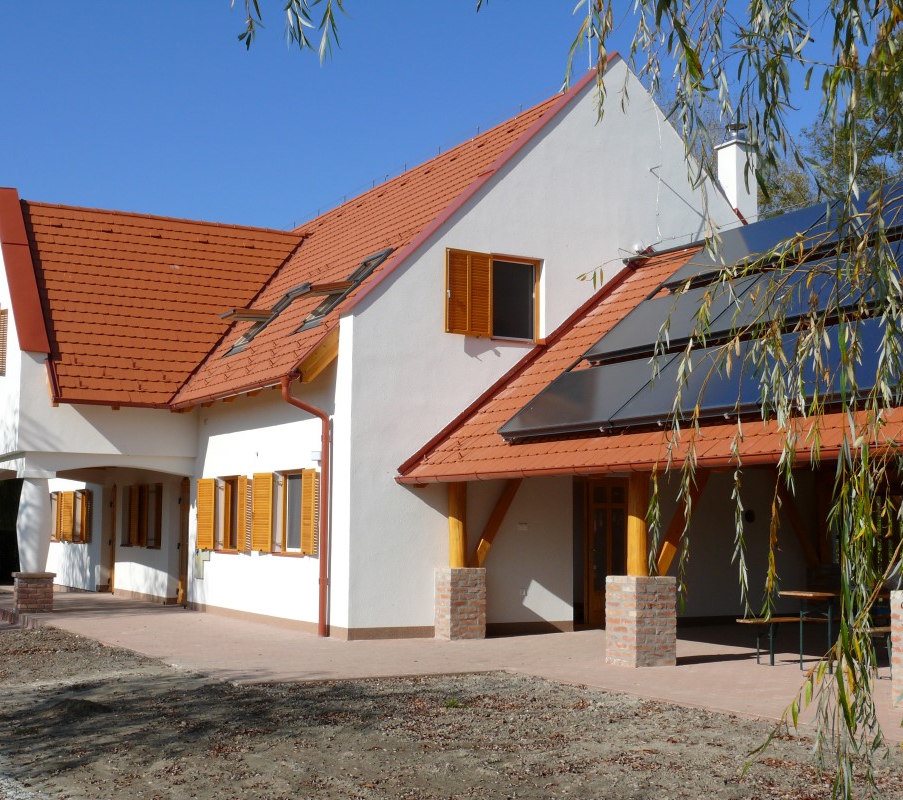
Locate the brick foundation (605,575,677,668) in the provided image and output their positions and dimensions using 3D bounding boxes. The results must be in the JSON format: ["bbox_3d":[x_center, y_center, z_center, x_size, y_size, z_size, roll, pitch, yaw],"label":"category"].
[{"bbox_3d":[1.975,2.293,13.794,0.512,0.907,0.512,4,-7,-28],"label":"brick foundation"}]

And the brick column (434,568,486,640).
[{"bbox_3d":[0.122,2.622,17.117,0.508,0.894,0.436,4,-7,-28],"label":"brick column"}]

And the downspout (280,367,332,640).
[{"bbox_3d":[-1.866,1.341,17.098,0.620,3.392,0.100,4,-7,-28],"label":"downspout"}]

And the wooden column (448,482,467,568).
[{"bbox_3d":[0.093,1.588,17.217,0.227,1.175,0.227,0,-6,0],"label":"wooden column"}]

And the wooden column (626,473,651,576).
[{"bbox_3d":[1.962,1.265,13.887,0.231,1.162,0.231,0,-6,0],"label":"wooden column"}]

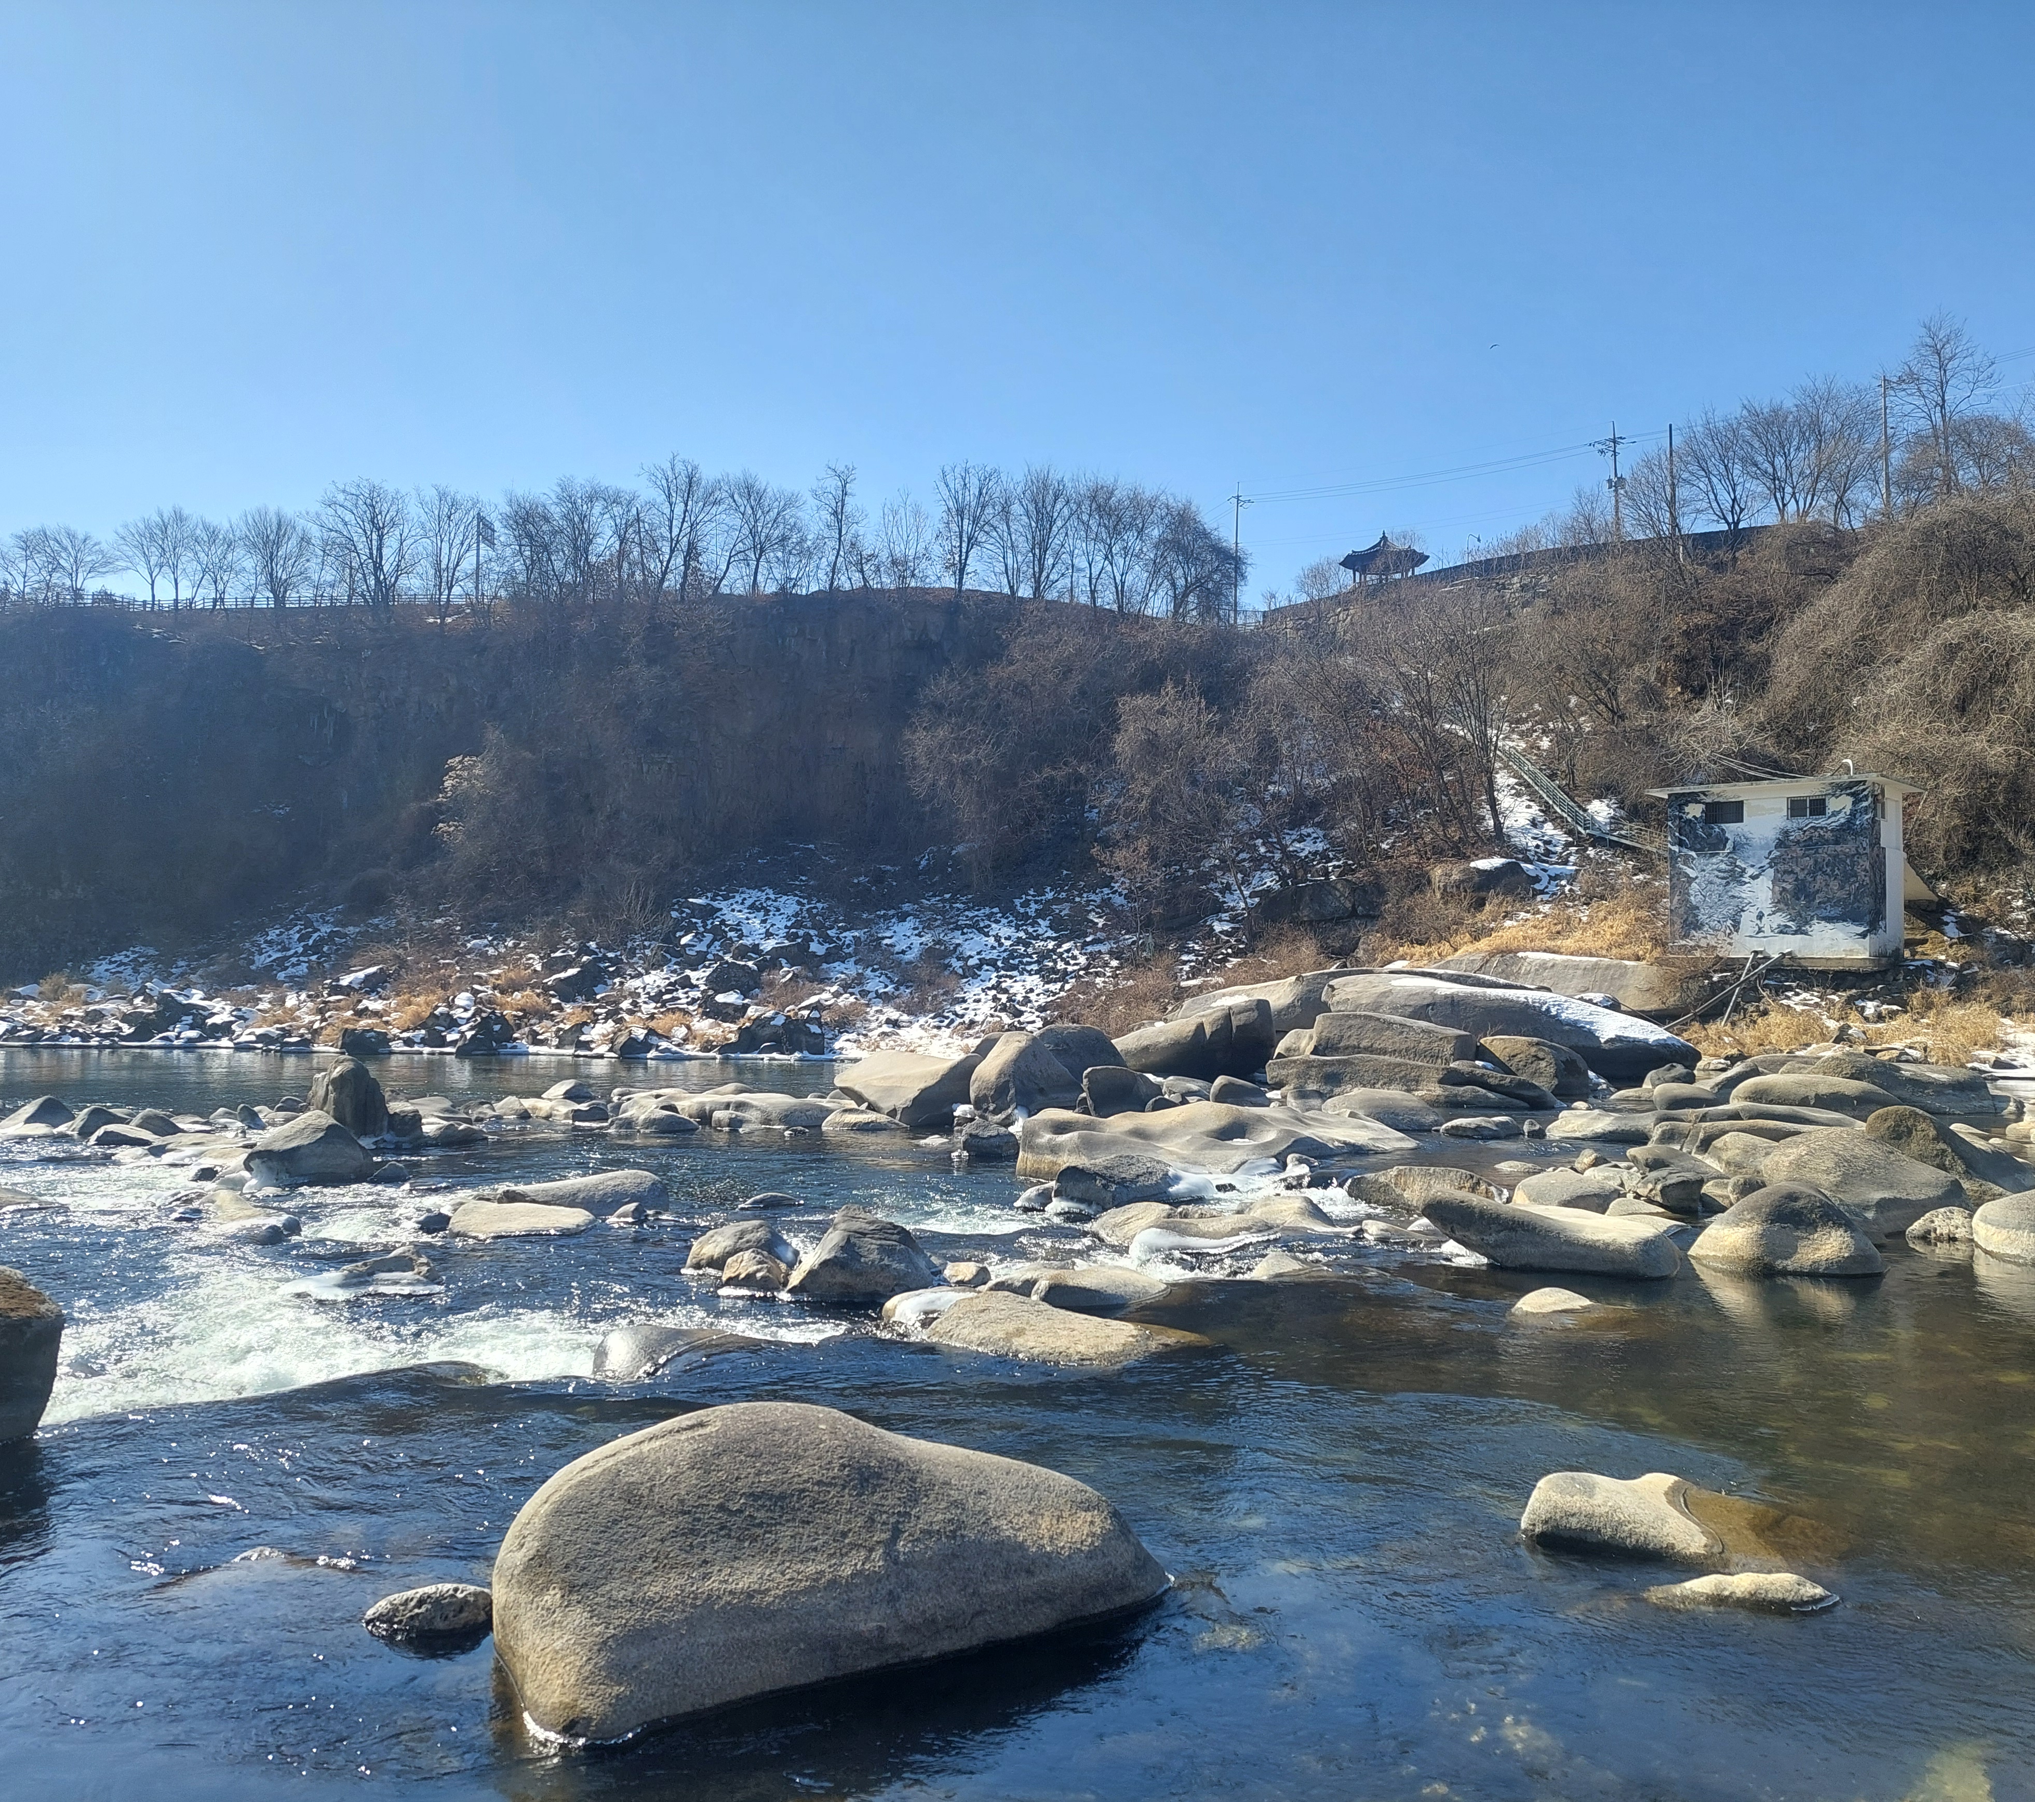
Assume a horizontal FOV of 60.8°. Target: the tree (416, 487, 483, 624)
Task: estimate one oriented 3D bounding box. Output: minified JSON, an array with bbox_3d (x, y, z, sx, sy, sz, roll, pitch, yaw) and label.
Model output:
[{"bbox_3d":[-39.596,-24.085,121.000,4.712,9.555,4.712,0,-2,0],"label":"tree"}]

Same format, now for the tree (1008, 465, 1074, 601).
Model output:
[{"bbox_3d":[1.778,-29.048,137.000,5.300,10.900,5.200,1,-3,0],"label":"tree"}]

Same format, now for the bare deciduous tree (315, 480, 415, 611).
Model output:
[{"bbox_3d":[-47.058,-25.625,125.000,7.167,9.466,7.167,0,-2,0],"label":"bare deciduous tree"}]

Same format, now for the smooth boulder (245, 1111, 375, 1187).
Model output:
[{"bbox_3d":[-7.494,2.657,18.400,1.350,0.850,1.100,2,-3,-20],"label":"smooth boulder"}]

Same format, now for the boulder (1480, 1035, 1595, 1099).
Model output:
[{"bbox_3d":[11.836,3.782,39.500,2.550,1.450,2.000,0,-2,0],"label":"boulder"}]

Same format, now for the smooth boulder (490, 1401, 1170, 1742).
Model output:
[{"bbox_3d":[-0.710,2.309,6.400,2.350,1.000,1.300,3,-4,-36],"label":"smooth boulder"}]

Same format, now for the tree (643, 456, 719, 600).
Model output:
[{"bbox_3d":[-23.107,-25.553,119.000,5.149,9.784,5.149,0,-2,0],"label":"tree"}]

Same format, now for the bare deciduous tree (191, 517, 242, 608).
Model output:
[{"bbox_3d":[-60.120,-25.314,130.000,3.938,6.891,3.938,0,-2,0],"label":"bare deciduous tree"}]

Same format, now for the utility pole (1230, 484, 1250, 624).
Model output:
[{"bbox_3d":[18.280,-28.188,142.000,1.900,11.400,0.600,0,-3,10],"label":"utility pole"}]

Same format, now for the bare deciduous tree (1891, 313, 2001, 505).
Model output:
[{"bbox_3d":[48.193,-25.557,90.000,5.744,9.931,5.744,0,-2,0],"label":"bare deciduous tree"}]

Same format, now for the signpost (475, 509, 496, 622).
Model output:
[{"bbox_3d":[-37.942,-23.848,123.500,0.400,7.800,3.200,0,-2,0],"label":"signpost"}]

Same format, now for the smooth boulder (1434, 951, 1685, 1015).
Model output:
[{"bbox_3d":[14.877,2.363,48.000,7.000,2.000,3.600,0,-3,14],"label":"smooth boulder"}]

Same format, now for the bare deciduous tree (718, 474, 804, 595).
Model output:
[{"bbox_3d":[-20.673,-29.533,140.000,6.900,10.000,6.500,1,-3,0],"label":"bare deciduous tree"}]

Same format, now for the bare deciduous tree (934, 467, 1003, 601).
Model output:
[{"bbox_3d":[-3.927,-29.270,137.000,5.400,10.800,5.200,1,-3,0],"label":"bare deciduous tree"}]

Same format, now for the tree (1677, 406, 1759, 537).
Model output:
[{"bbox_3d":[45.253,-27.746,112.000,5.300,8.200,5.200,1,-3,0],"label":"tree"}]

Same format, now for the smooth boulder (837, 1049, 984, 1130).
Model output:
[{"bbox_3d":[-1.573,2.848,26.200,2.200,1.250,1.700,1,-3,-10],"label":"smooth boulder"}]

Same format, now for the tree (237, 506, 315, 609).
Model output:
[{"bbox_3d":[-66.316,-30.685,155.000,7.000,9.300,6.600,1,-3,0],"label":"tree"}]

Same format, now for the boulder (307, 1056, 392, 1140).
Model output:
[{"bbox_3d":[-11.345,3.351,29.500,1.400,1.400,1.200,0,-2,0],"label":"boulder"}]

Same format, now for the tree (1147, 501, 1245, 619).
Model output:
[{"bbox_3d":[12.191,-23.232,118.000,6.383,8.553,6.383,0,-2,0],"label":"tree"}]

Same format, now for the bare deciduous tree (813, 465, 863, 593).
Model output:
[{"bbox_3d":[-12.047,-24.909,116.000,3.388,8.533,3.558,0,-2,0],"label":"bare deciduous tree"}]

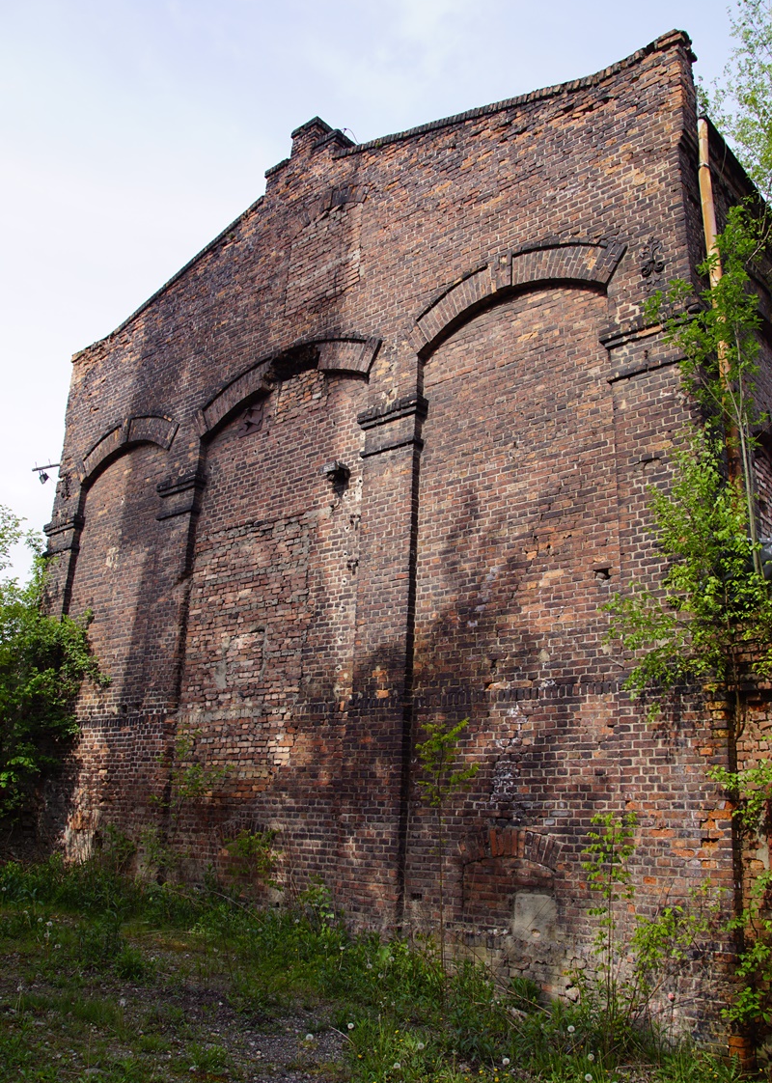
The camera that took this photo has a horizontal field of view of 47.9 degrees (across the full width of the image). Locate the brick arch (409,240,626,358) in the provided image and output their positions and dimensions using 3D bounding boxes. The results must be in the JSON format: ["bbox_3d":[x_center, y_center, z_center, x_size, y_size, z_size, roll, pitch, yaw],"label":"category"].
[{"bbox_3d":[1.469,-3.061,10.460,3.040,0.980,0.190,-12,-24,38],"label":"brick arch"}]

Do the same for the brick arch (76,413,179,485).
[{"bbox_3d":[-4.508,-1.741,15.267,3.040,0.980,0.190,-12,-24,38],"label":"brick arch"}]

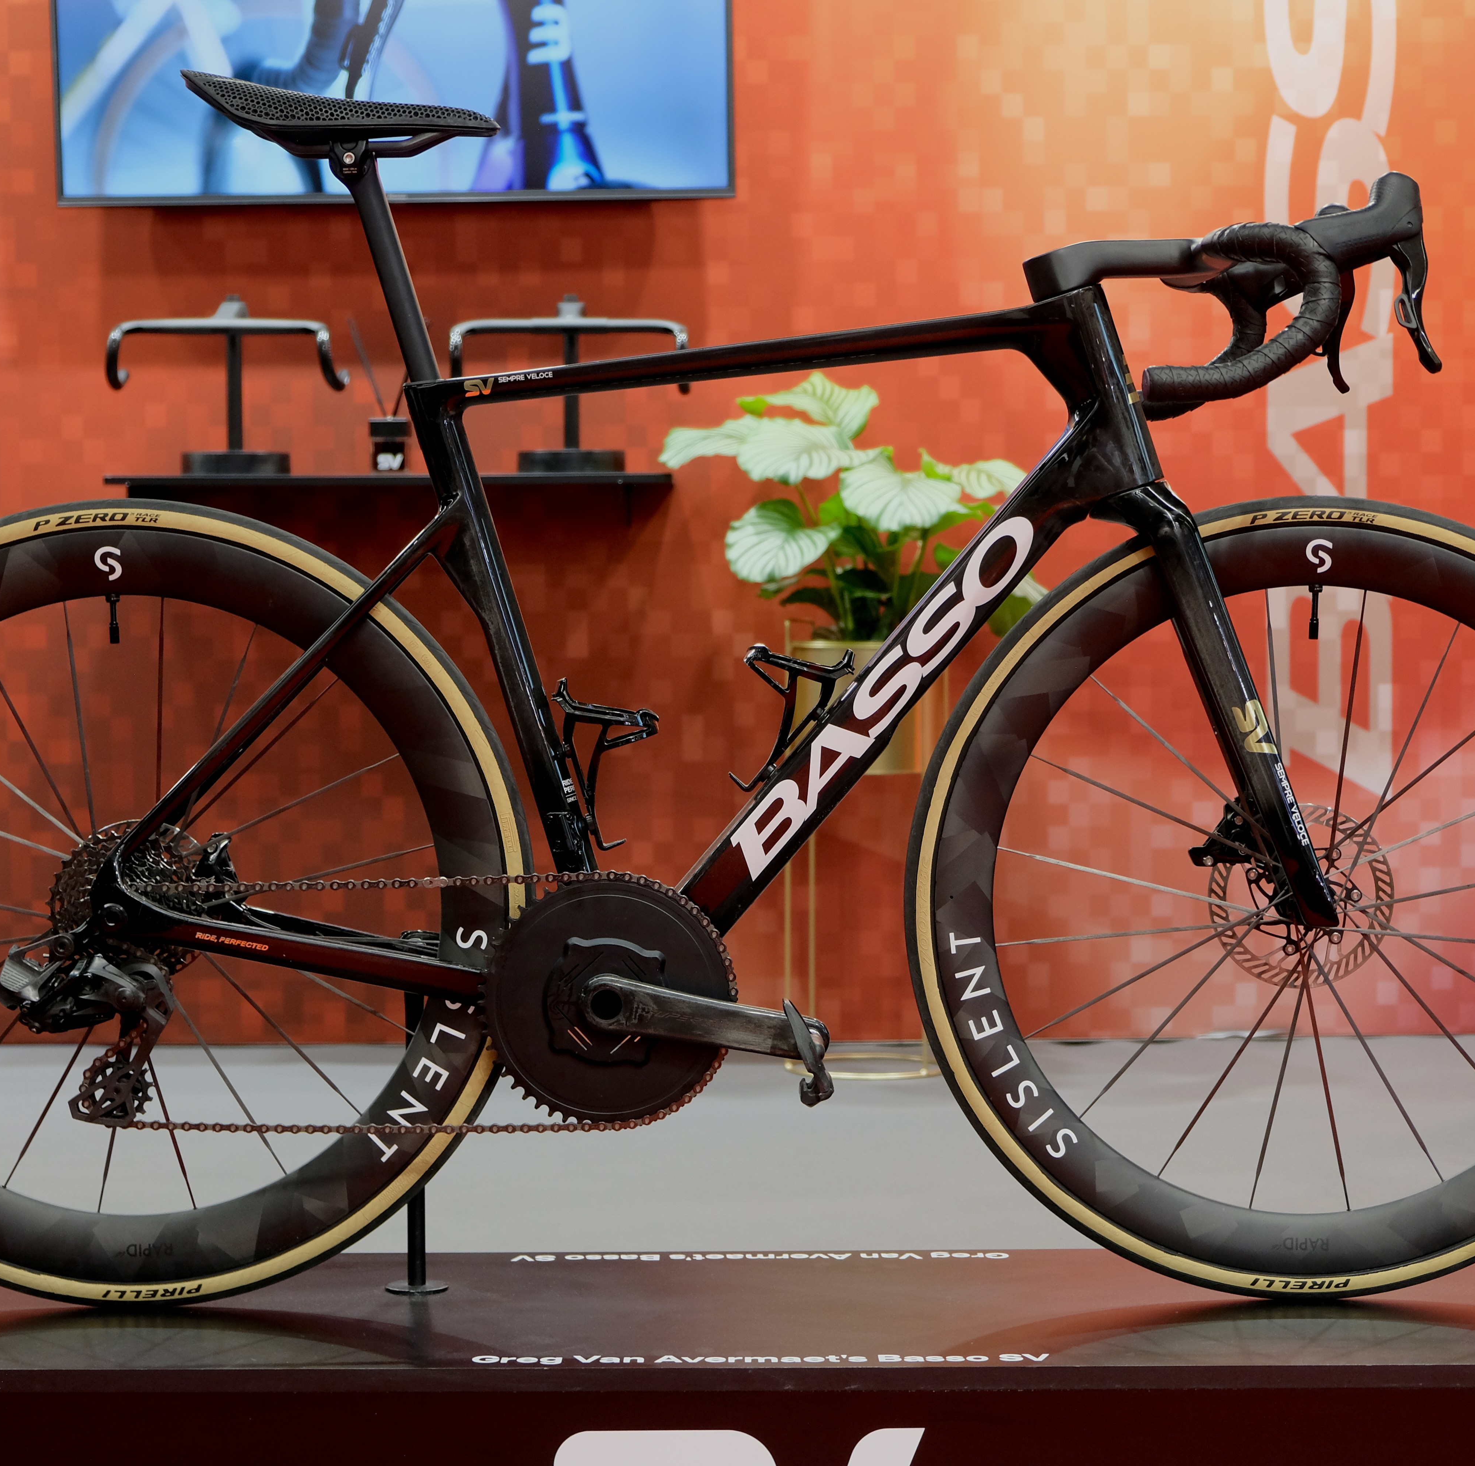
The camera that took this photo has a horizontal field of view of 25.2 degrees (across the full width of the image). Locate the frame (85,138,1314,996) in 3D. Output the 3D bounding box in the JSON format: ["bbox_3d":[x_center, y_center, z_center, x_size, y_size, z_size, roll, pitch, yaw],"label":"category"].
[{"bbox_3d":[-0.018,-0.120,2.757,1.027,0.707,0.150,0,3,0],"label":"frame"}]

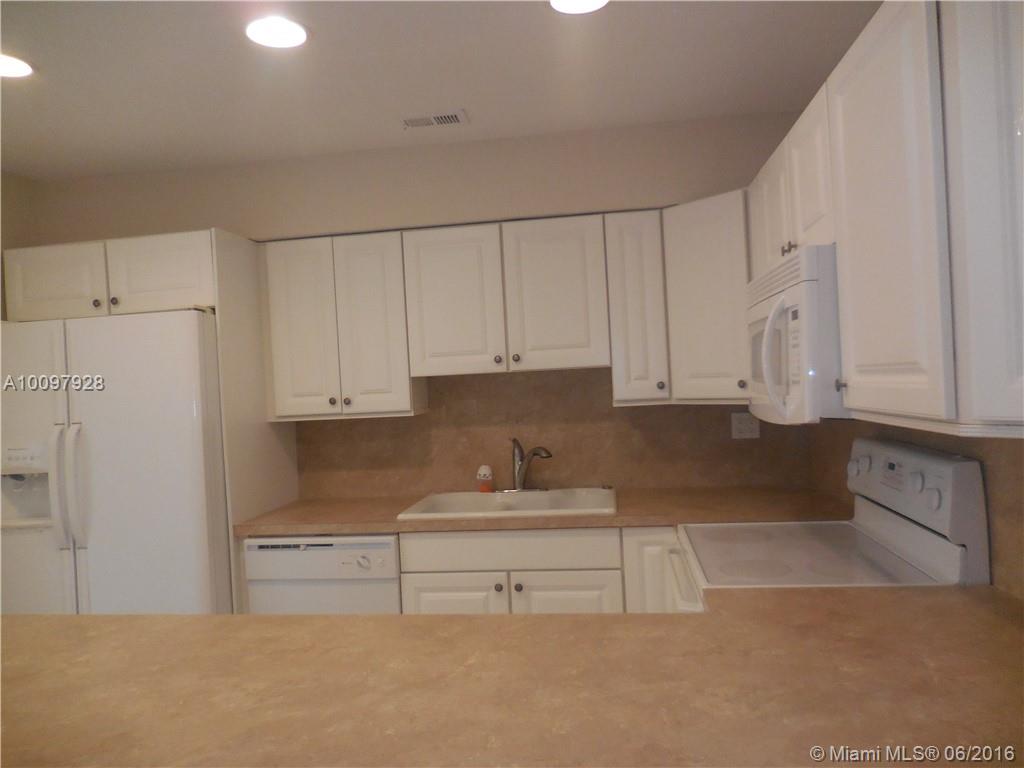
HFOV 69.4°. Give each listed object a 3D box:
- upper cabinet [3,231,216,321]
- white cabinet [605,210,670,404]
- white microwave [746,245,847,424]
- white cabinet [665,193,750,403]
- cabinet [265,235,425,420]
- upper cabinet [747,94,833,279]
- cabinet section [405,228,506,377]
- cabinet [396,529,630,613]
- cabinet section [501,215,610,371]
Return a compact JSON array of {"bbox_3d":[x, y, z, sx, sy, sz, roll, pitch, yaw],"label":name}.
[{"bbox_3d":[-1.583,-0.433,3.279,0.904,0.299,0.624,-3,1,7],"label":"upper cabinet"},{"bbox_3d":[0.531,-0.309,3.167,0.231,0.775,0.326,-3,1,7],"label":"white cabinet"},{"bbox_3d":[0.934,-0.129,2.073,0.400,0.415,0.761,-3,1,7],"label":"white microwave"},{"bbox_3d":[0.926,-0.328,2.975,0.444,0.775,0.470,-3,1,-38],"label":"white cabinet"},{"bbox_3d":[-0.730,-0.245,3.334,0.626,0.775,0.326,-3,1,7],"label":"cabinet"},{"bbox_3d":[0.960,-0.524,2.140,0.327,0.370,0.914,-3,1,7],"label":"upper cabinet"},{"bbox_3d":[-0.215,-0.348,3.212,0.415,0.612,0.330,-3,1,7],"label":"cabinet section"},{"bbox_3d":[0.049,0.976,3.093,0.842,0.869,0.616,-3,1,7],"label":"cabinet"},{"bbox_3d":[0.199,-0.370,3.161,0.419,0.612,0.330,-3,1,7],"label":"cabinet section"}]

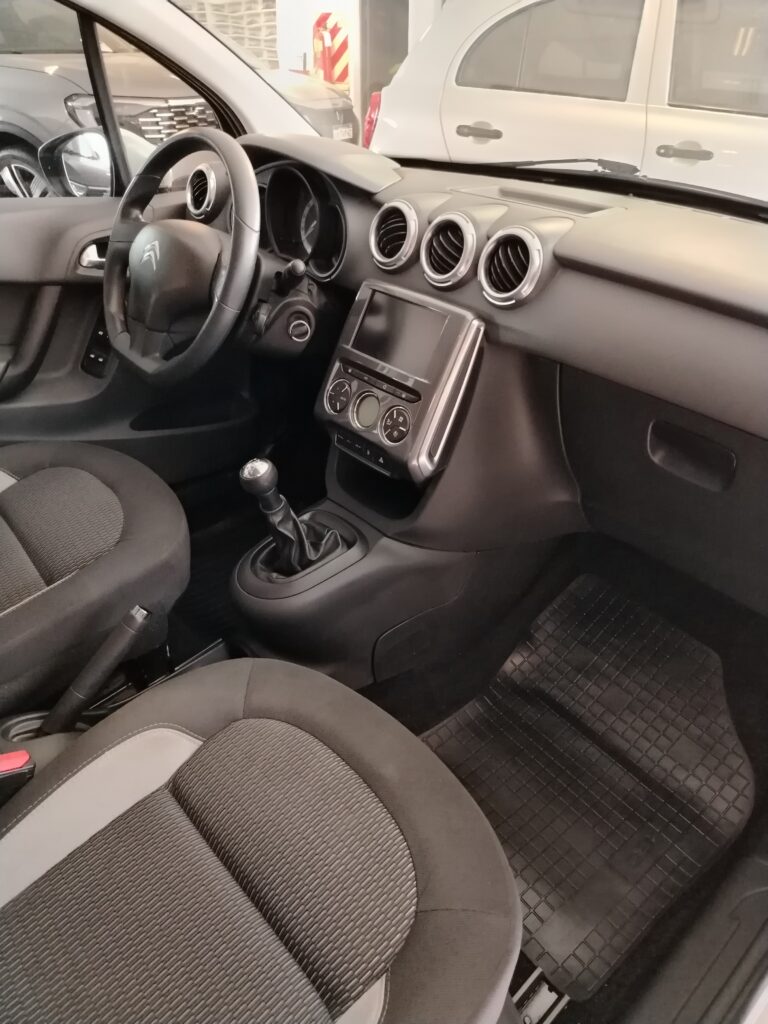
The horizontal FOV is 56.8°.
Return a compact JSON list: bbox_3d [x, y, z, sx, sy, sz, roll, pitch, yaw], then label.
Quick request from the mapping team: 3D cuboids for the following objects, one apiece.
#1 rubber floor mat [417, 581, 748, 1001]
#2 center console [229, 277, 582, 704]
[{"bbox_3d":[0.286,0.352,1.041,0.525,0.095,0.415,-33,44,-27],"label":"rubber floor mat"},{"bbox_3d":[0.012,-0.042,1.003,0.530,0.510,0.290,-24,40,-33],"label":"center console"}]

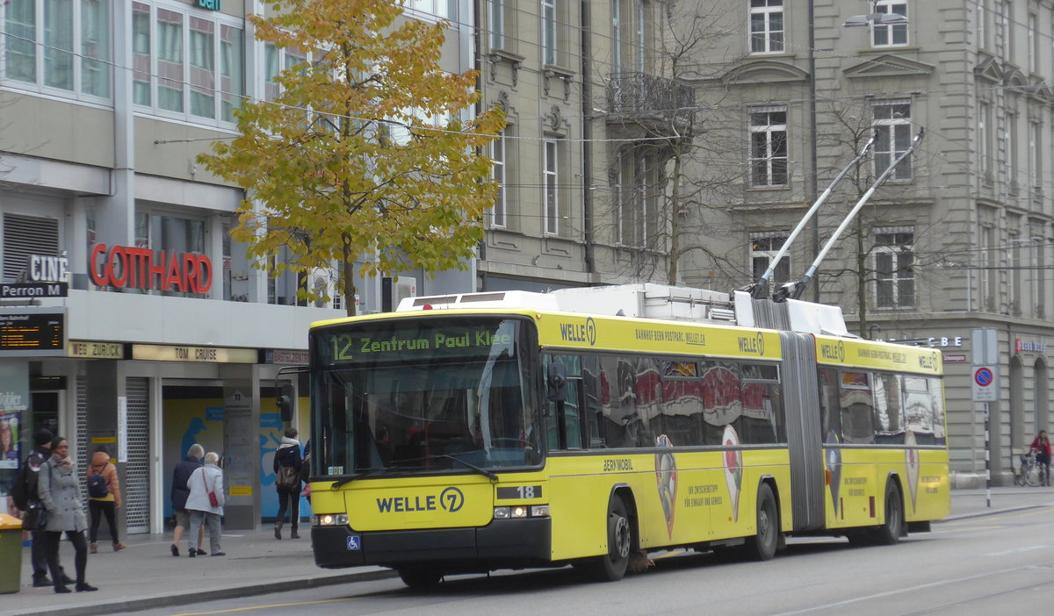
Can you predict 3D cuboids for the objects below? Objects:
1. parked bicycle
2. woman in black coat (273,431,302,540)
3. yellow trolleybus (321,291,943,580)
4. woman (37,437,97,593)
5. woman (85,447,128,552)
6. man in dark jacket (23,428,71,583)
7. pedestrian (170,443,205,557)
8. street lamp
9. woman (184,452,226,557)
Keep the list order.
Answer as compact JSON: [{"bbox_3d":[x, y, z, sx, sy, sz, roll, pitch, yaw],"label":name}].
[{"bbox_3d":[14.918,4.799,105.500,0.600,1.050,1.700,0,-2,-27],"label":"parked bicycle"},{"bbox_3d":[-3.715,2.730,55.300,0.460,1.725,0.420,-2,-2,19],"label":"woman in black coat"},{"bbox_3d":[1.911,1.473,43.913,2.530,3.340,17.970,-4,-3,19],"label":"yellow trolleybus"},{"bbox_3d":[-4.849,2.177,37.500,0.520,1.637,0.450,1,-3,-37],"label":"woman"},{"bbox_3d":[-6.253,2.865,53.000,0.500,1.575,0.450,-2,-2,27],"label":"woman"},{"bbox_3d":[-5.270,2.189,38.900,0.570,1.731,0.520,-1,-2,-6],"label":"man in dark jacket"},{"bbox_3d":[-4.746,2.683,49.800,0.500,1.559,0.420,-2,-3,30],"label":"pedestrian"},{"bbox_3d":[5.978,-4.941,61.000,1.170,0.270,0.360,-2,-2,19],"label":"street lamp"},{"bbox_3d":[-4.482,2.736,49.600,0.500,1.449,0.420,-2,-3,30],"label":"woman"}]

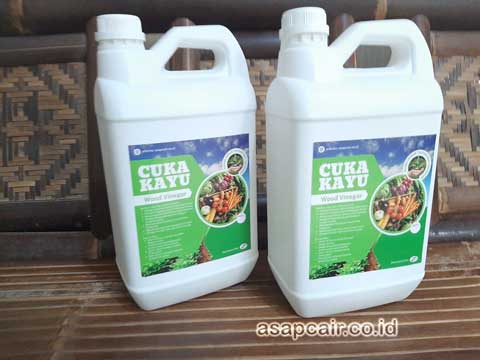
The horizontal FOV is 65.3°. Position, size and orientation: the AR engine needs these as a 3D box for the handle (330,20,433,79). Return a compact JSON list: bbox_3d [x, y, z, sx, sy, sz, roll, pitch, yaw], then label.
[{"bbox_3d":[0.140,-0.134,0.382,0.108,0.059,0.039,-5,16,-12],"label":"handle"}]

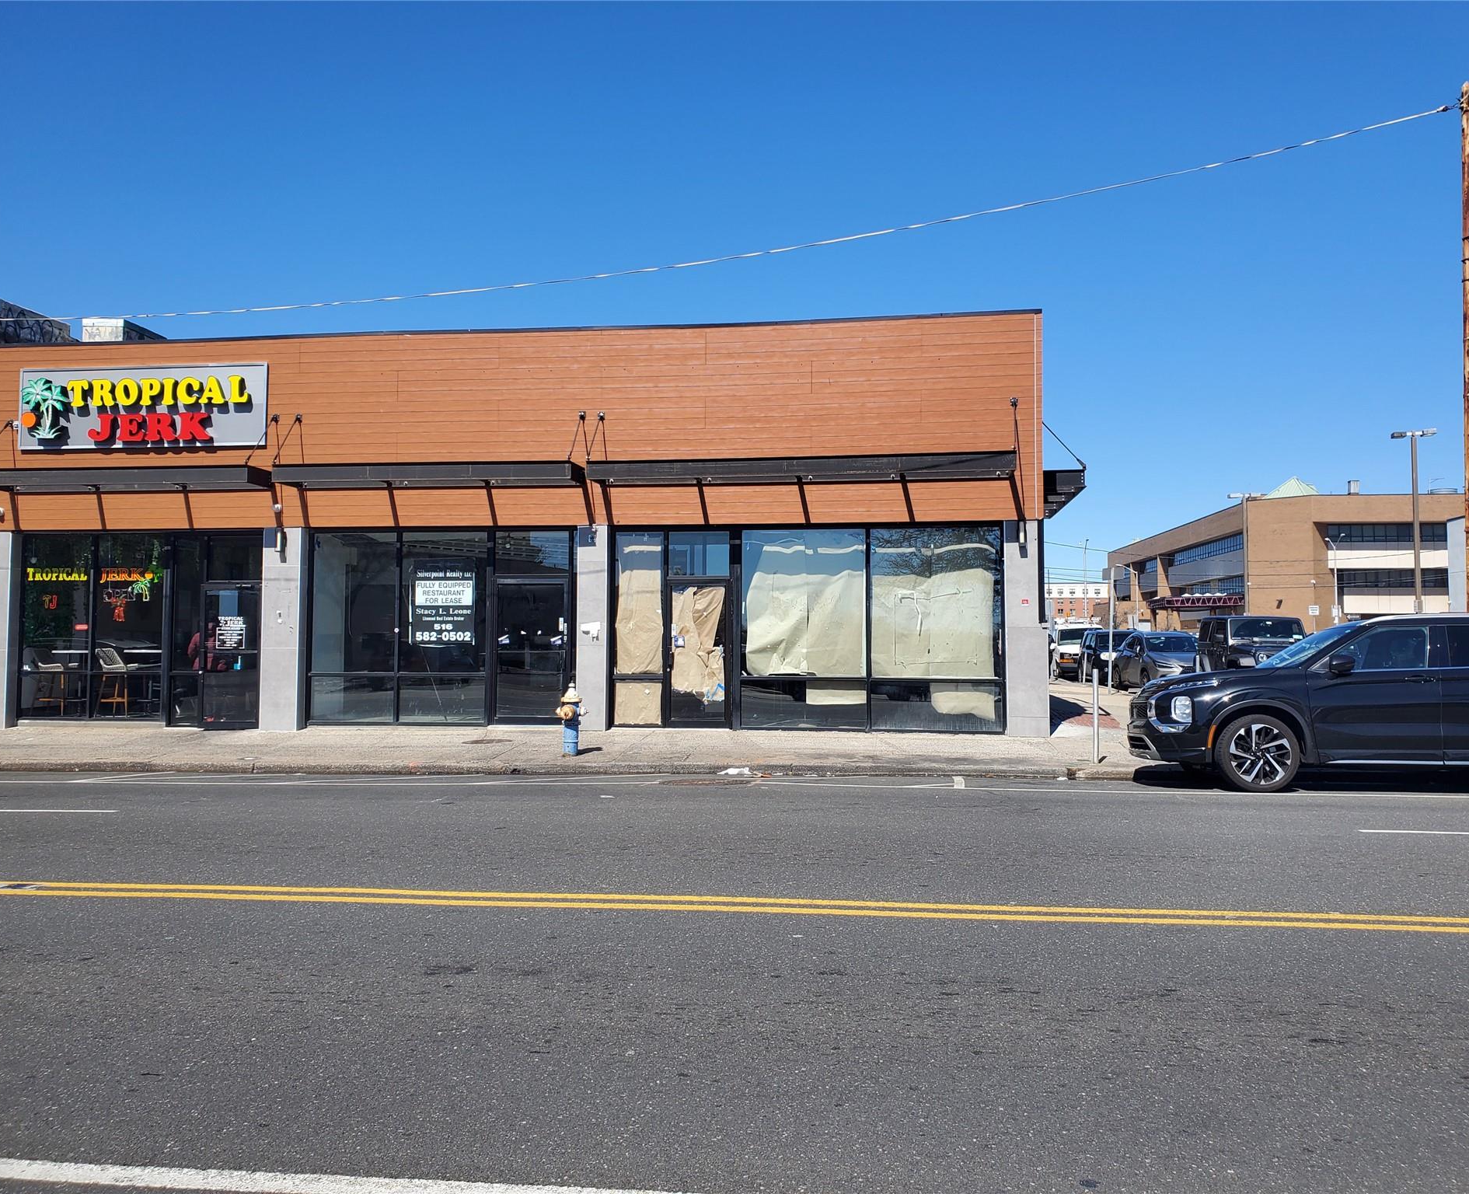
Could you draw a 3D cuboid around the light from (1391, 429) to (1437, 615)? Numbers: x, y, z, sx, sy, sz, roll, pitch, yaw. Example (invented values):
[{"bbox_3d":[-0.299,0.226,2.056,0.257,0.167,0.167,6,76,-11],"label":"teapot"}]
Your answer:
[{"bbox_3d":[20.446,-1.104,35.809,1.300,7.799,0.400,-1,-3,20],"label":"light"}]

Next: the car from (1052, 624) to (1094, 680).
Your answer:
[{"bbox_3d":[12.979,2.150,46.300,2.020,2.100,5.600,0,-3,6],"label":"car"}]

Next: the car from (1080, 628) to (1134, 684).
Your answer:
[{"bbox_3d":[12.428,2.014,39.500,1.920,1.800,4.750,0,-3,7],"label":"car"}]

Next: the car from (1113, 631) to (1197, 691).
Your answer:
[{"bbox_3d":[12.148,1.853,34.300,1.870,1.650,4.660,0,-3,4],"label":"car"}]

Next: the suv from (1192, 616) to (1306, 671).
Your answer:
[{"bbox_3d":[11.189,1.362,25.400,1.870,1.830,4.200,0,-3,7],"label":"suv"}]

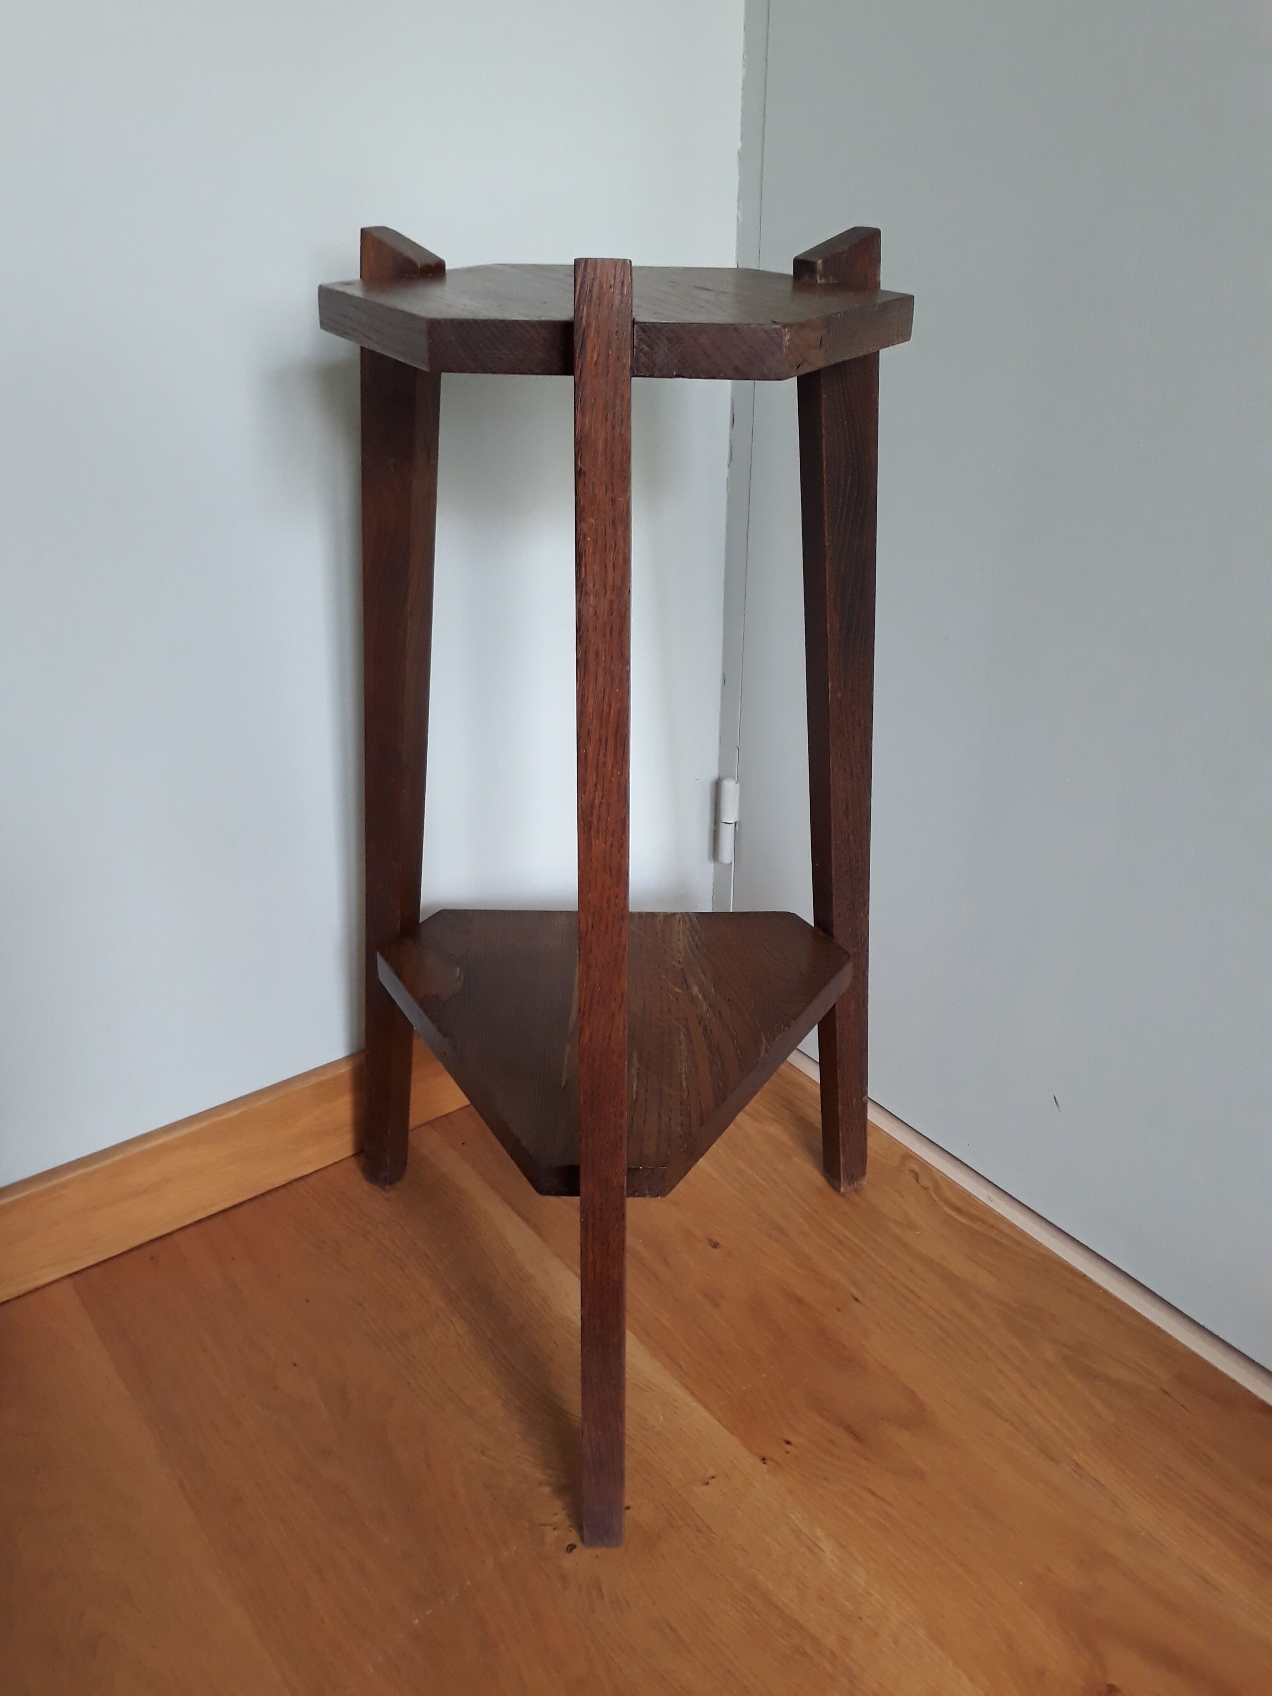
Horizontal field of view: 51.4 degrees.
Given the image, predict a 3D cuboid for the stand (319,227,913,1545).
[{"bbox_3d":[-0.014,0.026,0.757,0.388,0.679,0.342,1,28,0],"label":"stand"}]

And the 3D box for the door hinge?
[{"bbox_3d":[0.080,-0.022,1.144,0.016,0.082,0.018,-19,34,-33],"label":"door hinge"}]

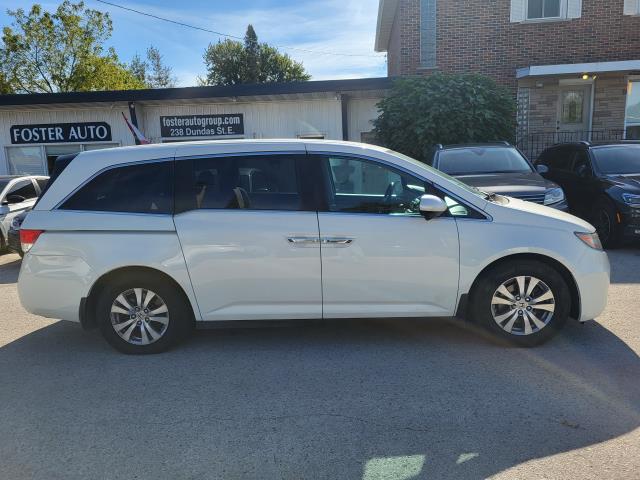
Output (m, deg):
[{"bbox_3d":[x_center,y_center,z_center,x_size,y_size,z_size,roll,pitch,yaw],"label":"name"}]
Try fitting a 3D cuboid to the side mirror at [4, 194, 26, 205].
[{"bbox_3d":[-5.701,-0.758,9.000,0.200,0.170,0.270,-2,9,3],"label":"side mirror"}]

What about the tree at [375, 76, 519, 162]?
[{"bbox_3d":[3.100,-2.313,11.984,3.600,3.480,3.000,-2,9,3],"label":"tree"}]

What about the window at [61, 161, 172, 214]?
[{"bbox_3d":[-1.596,-0.397,3.751,0.890,0.420,0.120,-2,12,2],"label":"window"}]

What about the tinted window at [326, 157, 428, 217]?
[{"bbox_3d":[0.429,-0.418,3.671,0.810,0.450,0.120,-2,12,2],"label":"tinted window"}]

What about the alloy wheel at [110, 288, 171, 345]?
[{"bbox_3d":[-1.428,0.593,3.902,0.470,0.470,0.180,-2,12,2],"label":"alloy wheel"}]

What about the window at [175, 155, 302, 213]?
[{"bbox_3d":[-0.638,-0.429,3.715,0.970,0.430,0.120,-2,12,2],"label":"window"}]

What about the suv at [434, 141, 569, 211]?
[{"bbox_3d":[2.802,-0.935,8.845,1.910,1.720,4.700,-1,9,7],"label":"suv"}]

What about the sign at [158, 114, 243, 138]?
[{"bbox_3d":[-3.403,-3.302,13.900,2.430,0.610,0.050,-2,9,3],"label":"sign"}]

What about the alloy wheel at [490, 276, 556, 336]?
[{"bbox_3d":[1.570,0.495,3.784,0.465,0.465,0.190,-2,9,3],"label":"alloy wheel"}]

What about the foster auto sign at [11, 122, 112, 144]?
[{"bbox_3d":[-7.609,-3.147,14.150,3.050,0.550,0.060,-2,12,3],"label":"foster auto sign"}]

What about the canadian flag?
[{"bbox_3d":[-5.011,-2.952,13.200,0.850,1.150,0.350,-2,9,3],"label":"canadian flag"}]

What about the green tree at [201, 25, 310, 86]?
[{"bbox_3d":[-5.486,-13.114,43.203,9.600,11.690,9.000,-2,12,3],"label":"green tree"}]

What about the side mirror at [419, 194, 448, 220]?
[{"bbox_3d":[0.822,-0.235,3.484,0.170,0.190,0.240,-2,12,2],"label":"side mirror"}]

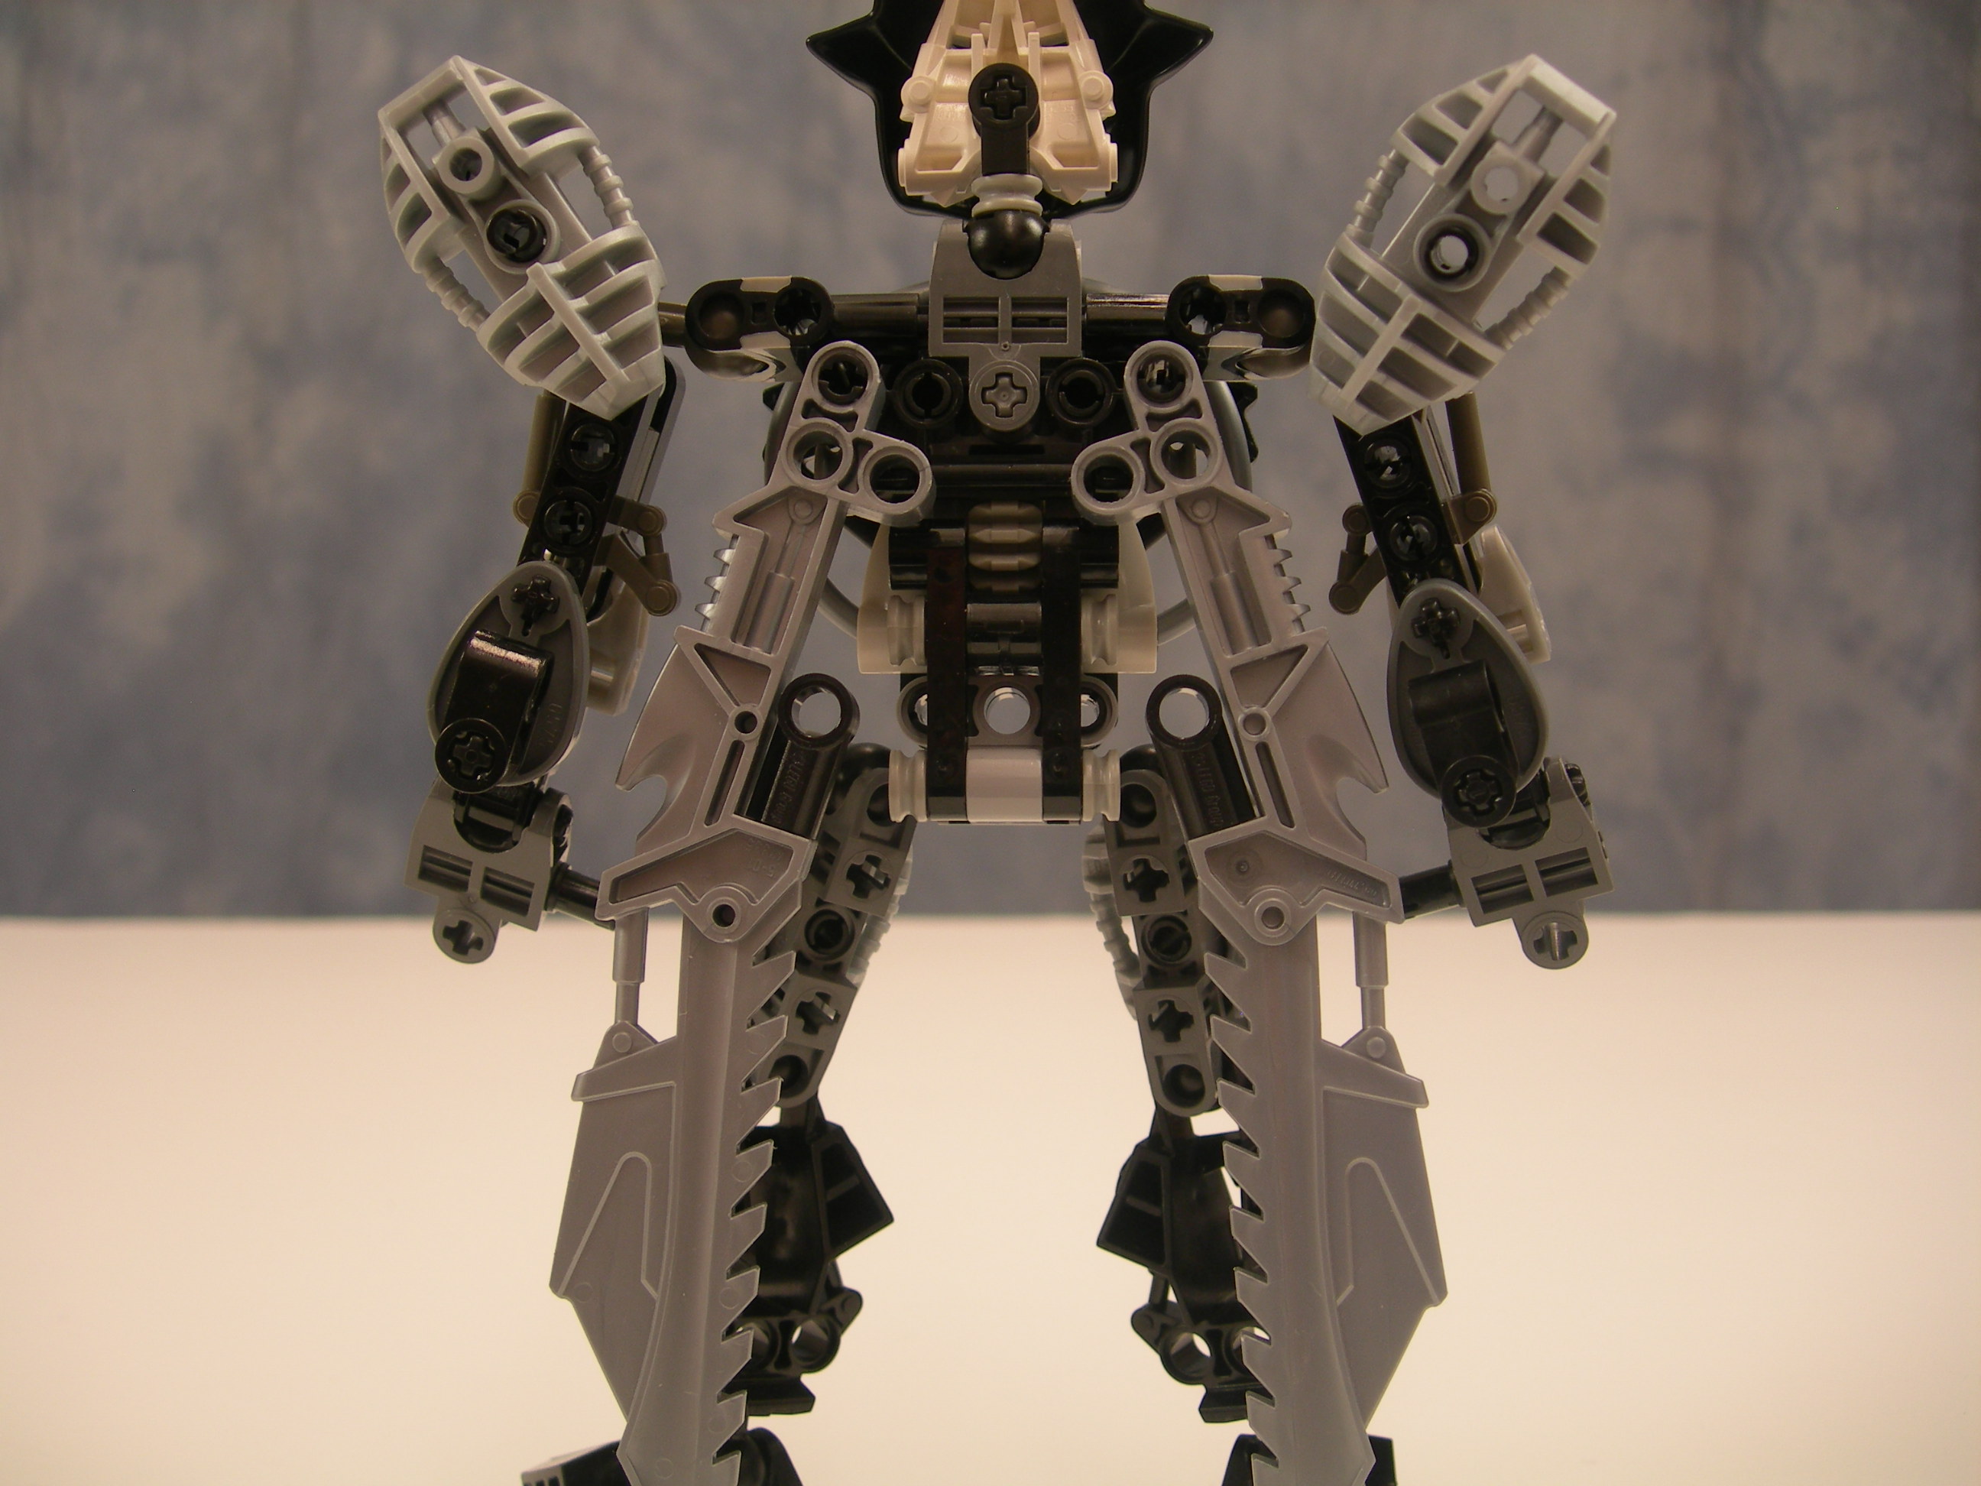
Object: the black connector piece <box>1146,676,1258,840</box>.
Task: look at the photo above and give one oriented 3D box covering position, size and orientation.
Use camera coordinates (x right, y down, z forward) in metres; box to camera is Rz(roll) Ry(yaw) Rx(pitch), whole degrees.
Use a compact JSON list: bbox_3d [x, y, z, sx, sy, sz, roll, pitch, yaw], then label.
[{"bbox_3d":[0.020,0.001,0.214,0.007,0.016,0.008,-18,0,0],"label":"black connector piece"}]

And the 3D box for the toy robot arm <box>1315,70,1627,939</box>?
[{"bbox_3d":[0.052,-0.021,0.231,0.039,0.092,0.046,0,1,0],"label":"toy robot arm"}]

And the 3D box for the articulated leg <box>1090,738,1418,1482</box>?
[{"bbox_3d":[0.031,0.046,0.256,0.038,0.092,0.045,0,1,0],"label":"articulated leg"}]

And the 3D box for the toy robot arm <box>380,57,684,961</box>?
[{"bbox_3d":[-0.049,-0.021,0.231,0.039,0.092,0.046,0,1,0],"label":"toy robot arm"}]

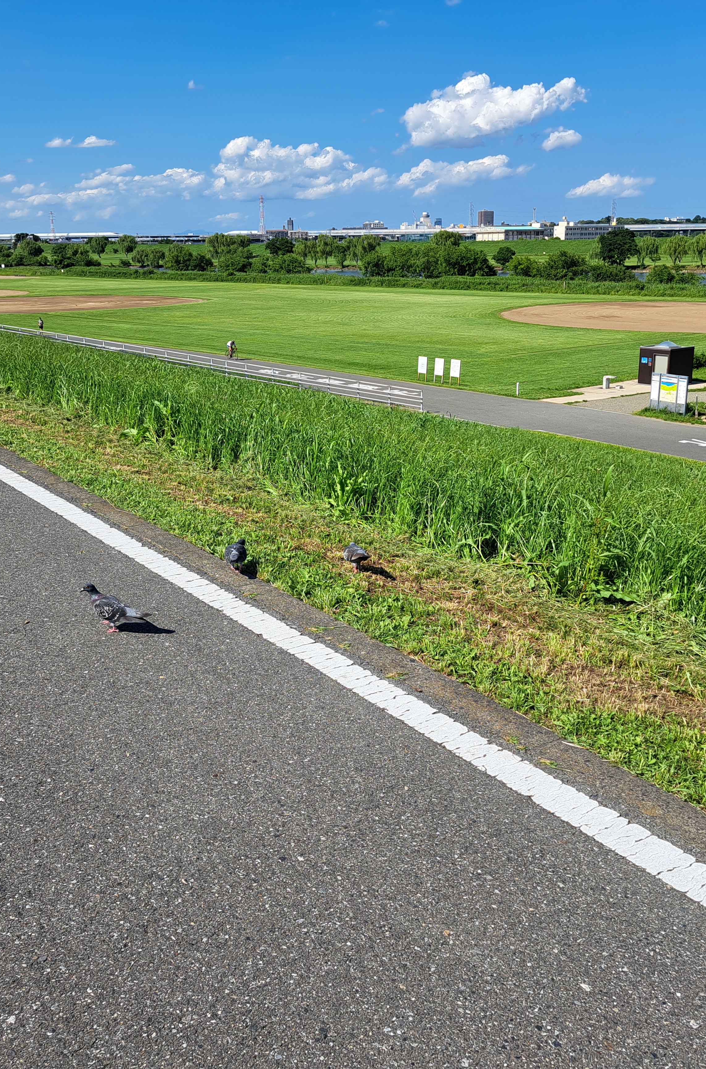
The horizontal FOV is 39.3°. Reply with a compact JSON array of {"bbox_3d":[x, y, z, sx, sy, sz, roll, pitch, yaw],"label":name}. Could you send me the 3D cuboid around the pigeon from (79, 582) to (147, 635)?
[{"bbox_3d":[-1.029,0.311,4.304,0.310,0.230,0.120,1,16,3],"label":"pigeon"}]

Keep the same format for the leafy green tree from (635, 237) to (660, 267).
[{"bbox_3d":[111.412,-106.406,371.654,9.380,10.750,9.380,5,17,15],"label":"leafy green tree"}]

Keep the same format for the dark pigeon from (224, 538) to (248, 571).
[{"bbox_3d":[-0.590,0.102,5.087,0.125,0.185,0.280,1,17,4],"label":"dark pigeon"}]

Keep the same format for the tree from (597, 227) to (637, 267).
[{"bbox_3d":[101.124,-109.364,375.973,14.870,14.030,14.870,4,17,14],"label":"tree"}]

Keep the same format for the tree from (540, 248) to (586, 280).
[{"bbox_3d":[50.588,-64.317,236.439,11.170,8.230,11.170,3,17,11],"label":"tree"}]

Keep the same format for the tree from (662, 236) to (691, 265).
[{"bbox_3d":[123.931,-108.064,377.144,10.760,10.740,10.760,5,17,17],"label":"tree"}]

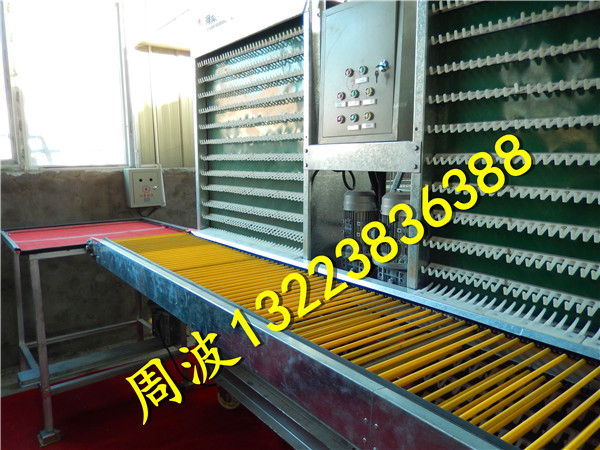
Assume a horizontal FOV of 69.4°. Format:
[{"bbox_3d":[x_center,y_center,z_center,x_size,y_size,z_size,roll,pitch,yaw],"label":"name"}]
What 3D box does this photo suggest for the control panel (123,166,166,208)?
[{"bbox_3d":[-1.065,-0.255,2.970,0.222,0.255,0.150,-7,10,-34],"label":"control panel"}]

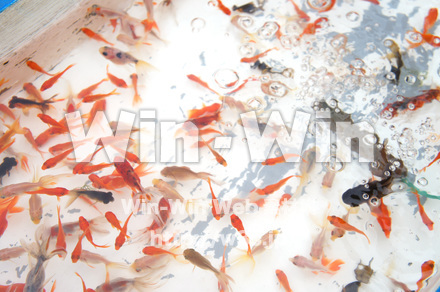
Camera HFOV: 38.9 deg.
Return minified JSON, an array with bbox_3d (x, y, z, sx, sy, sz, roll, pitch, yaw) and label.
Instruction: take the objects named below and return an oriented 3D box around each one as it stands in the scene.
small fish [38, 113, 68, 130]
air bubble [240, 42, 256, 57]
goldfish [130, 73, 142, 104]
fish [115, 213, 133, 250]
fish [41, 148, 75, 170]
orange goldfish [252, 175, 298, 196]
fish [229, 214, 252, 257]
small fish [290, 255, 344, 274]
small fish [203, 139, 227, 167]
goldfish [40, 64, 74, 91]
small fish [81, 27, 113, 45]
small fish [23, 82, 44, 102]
[{"bbox_3d":[-0.218,-0.030,0.811,0.051,0.013,0.012,28,59,18],"label":"small fish"},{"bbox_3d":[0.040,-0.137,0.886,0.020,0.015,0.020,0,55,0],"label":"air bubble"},{"bbox_3d":[-0.102,-0.070,0.755,0.011,0.012,0.047,-10,59,1],"label":"goldfish"},{"bbox_3d":[-0.104,0.093,0.679,0.012,0.013,0.045,15,61,9],"label":"fish"},{"bbox_3d":[-0.206,0.015,0.802,0.056,0.016,0.012,-36,64,-21],"label":"fish"},{"bbox_3d":[0.062,0.042,0.666,0.049,0.014,0.012,-19,60,-5],"label":"orange goldfish"},{"bbox_3d":[0.024,0.106,0.731,0.012,0.016,0.058,-18,59,-12],"label":"fish"},{"bbox_3d":[0.112,0.135,0.722,0.062,0.020,0.018,4,59,3],"label":"small fish"},{"bbox_3d":[-0.007,0.007,0.729,0.011,0.013,0.045,-34,65,-18],"label":"small fish"},{"bbox_3d":[-0.223,-0.095,0.859,0.011,0.015,0.058,42,70,19],"label":"goldfish"},{"bbox_3d":[-0.174,-0.156,0.888,0.056,0.016,0.010,28,63,16],"label":"small fish"},{"bbox_3d":[-0.257,-0.073,0.865,0.042,0.016,0.013,41,70,18],"label":"small fish"}]

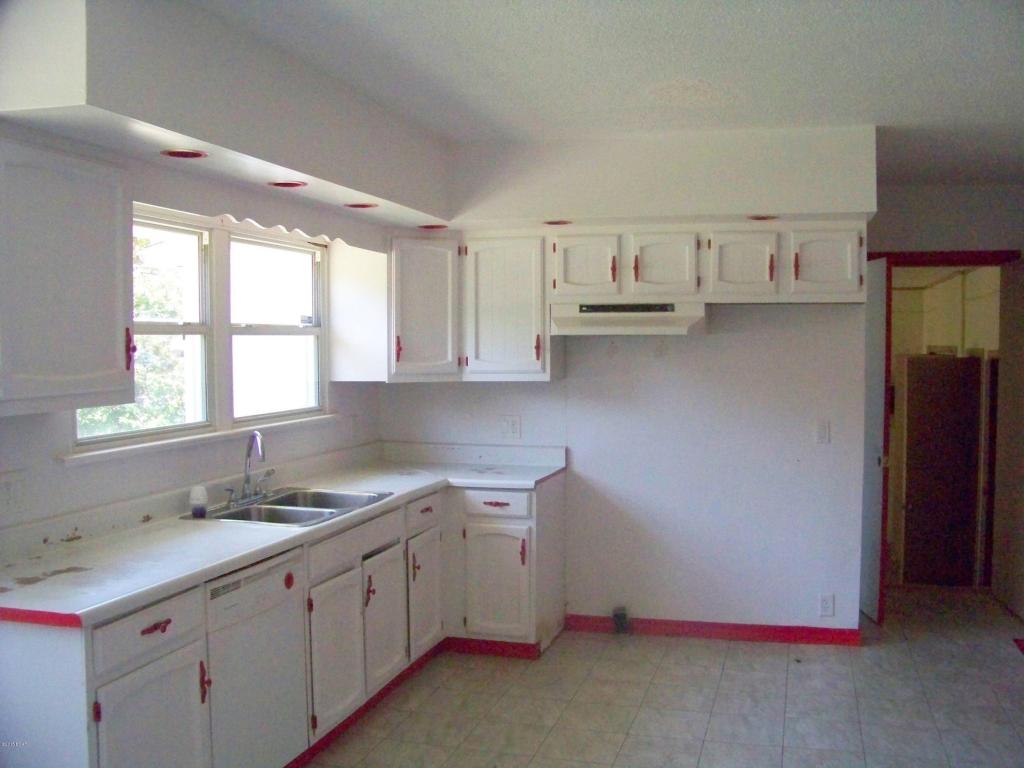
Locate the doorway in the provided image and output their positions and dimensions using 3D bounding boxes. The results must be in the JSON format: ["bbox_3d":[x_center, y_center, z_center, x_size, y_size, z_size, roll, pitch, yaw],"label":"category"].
[{"bbox_3d":[2.508,0.256,5.855,0.980,2.110,0.130,1,3,17],"label":"doorway"}]

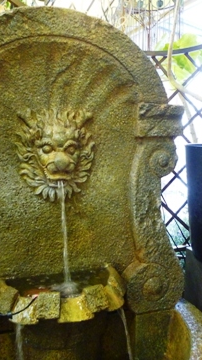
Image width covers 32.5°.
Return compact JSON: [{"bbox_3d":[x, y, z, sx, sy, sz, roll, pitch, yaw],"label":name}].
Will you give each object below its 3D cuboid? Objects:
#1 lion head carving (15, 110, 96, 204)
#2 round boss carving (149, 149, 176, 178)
[{"bbox_3d":[-0.136,-0.078,1.135,0.271,0.309,0.110,-3,8,-20],"label":"lion head carving"},{"bbox_3d":[0.229,-0.059,1.258,0.108,0.110,0.040,-3,8,-20],"label":"round boss carving"}]

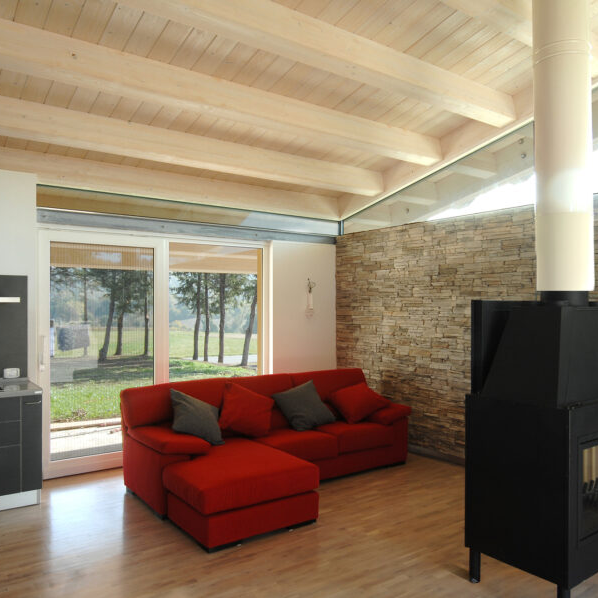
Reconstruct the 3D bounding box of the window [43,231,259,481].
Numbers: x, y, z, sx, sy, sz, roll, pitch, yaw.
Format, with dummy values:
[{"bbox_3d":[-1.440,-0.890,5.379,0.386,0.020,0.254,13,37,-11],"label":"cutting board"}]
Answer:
[{"bbox_3d":[-1.401,0.518,5.448,2.385,2.270,0.120,0,-1,-34],"label":"window"}]

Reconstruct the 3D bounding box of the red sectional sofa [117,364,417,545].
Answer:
[{"bbox_3d":[-0.030,1.214,4.657,2.620,0.865,1.546,0,-1,-34],"label":"red sectional sofa"}]

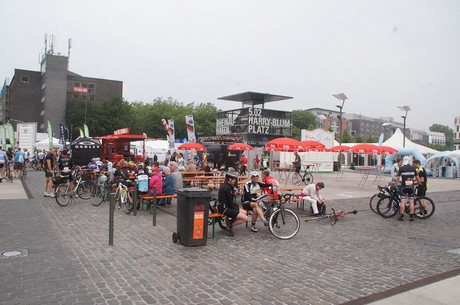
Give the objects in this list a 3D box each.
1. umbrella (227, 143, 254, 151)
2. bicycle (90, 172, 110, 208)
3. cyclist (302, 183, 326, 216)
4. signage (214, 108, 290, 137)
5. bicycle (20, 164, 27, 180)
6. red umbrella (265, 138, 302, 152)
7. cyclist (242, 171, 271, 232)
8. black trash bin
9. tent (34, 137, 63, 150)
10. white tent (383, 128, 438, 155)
[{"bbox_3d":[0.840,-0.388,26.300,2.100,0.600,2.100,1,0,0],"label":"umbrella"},{"bbox_3d":[-4.130,1.169,11.203,0.520,1.020,1.700,2,0,5],"label":"bicycle"},{"bbox_3d":[2.521,1.401,10.349,0.740,1.000,0.470,1,0,22],"label":"cyclist"},{"bbox_3d":[2.902,-3.490,40.334,5.900,2.800,6.400,2,0,-30],"label":"signage"},{"bbox_3d":[-11.755,0.977,19.703,0.500,1.000,1.680,2,0,-27],"label":"bicycle"},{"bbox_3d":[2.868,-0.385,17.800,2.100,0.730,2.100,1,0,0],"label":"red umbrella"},{"bbox_3d":[0.631,1.126,8.050,0.600,1.380,0.750,1,0,-30],"label":"cyclist"},{"bbox_3d":[-0.753,1.300,7.029,0.520,1.070,0.650,1,0,-26],"label":"black trash bin"},{"bbox_3d":[-21.775,-0.274,41.496,3.050,3.080,3.050,1,0,-31],"label":"tent"},{"bbox_3d":[26.045,-0.609,52.000,9.000,5.900,9.000,1,0,18],"label":"white tent"}]

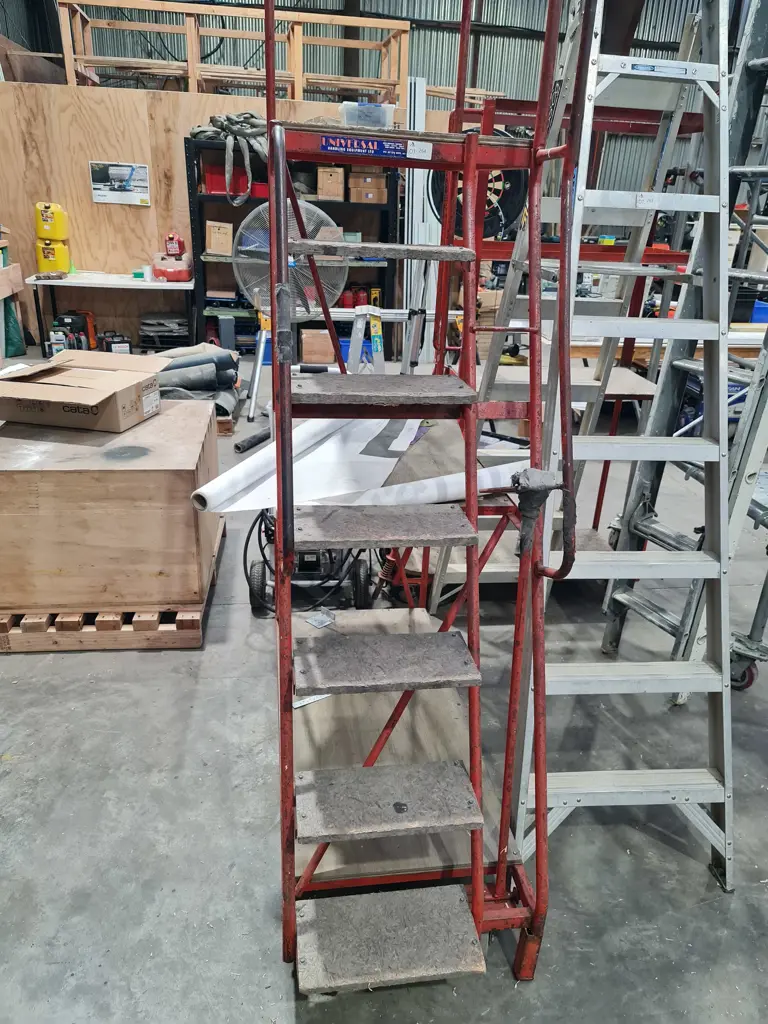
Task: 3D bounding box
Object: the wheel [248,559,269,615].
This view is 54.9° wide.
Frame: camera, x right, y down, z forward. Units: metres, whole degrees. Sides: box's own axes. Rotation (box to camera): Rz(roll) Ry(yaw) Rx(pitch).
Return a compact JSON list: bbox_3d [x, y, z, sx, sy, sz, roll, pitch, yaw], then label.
[{"bbox_3d":[-0.532,0.320,3.138,0.070,0.240,0.240,-2,25,-10],"label":"wheel"}]

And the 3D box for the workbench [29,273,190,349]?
[{"bbox_3d":[-2.590,-1.911,7.276,1.500,0.750,0.750,0,24,-6],"label":"workbench"}]

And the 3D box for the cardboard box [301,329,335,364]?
[{"bbox_3d":[-0.682,-1.690,7.533,0.305,0.284,0.280,-2,25,-10],"label":"cardboard box"}]

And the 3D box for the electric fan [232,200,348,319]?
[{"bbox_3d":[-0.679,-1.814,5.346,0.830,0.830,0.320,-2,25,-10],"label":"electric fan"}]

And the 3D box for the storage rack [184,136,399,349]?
[{"bbox_3d":[-0.875,-2.551,7.359,1.950,1.980,0.600,-2,25,-10],"label":"storage rack"}]

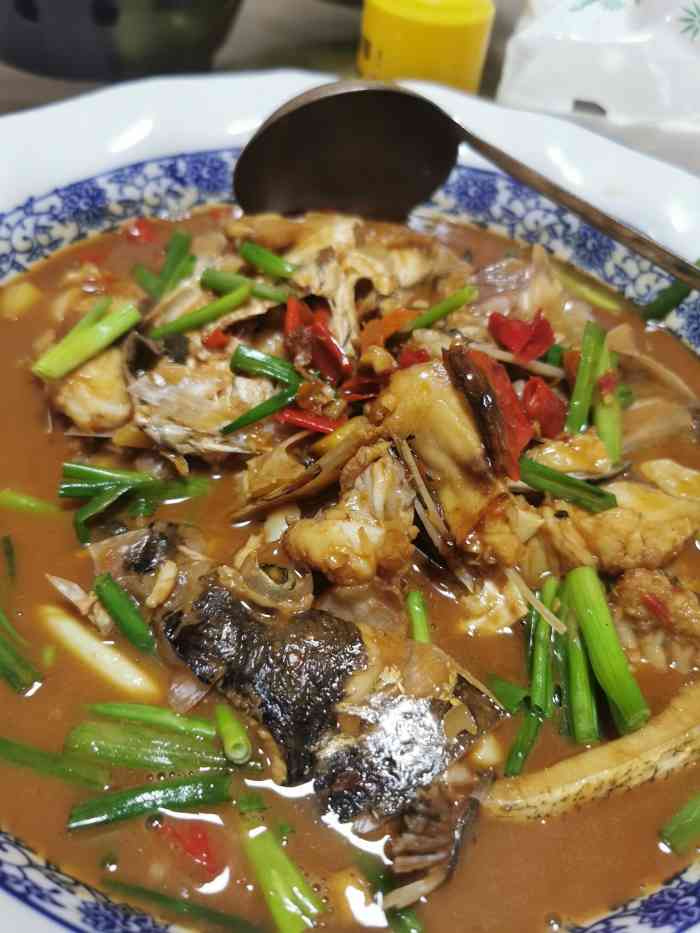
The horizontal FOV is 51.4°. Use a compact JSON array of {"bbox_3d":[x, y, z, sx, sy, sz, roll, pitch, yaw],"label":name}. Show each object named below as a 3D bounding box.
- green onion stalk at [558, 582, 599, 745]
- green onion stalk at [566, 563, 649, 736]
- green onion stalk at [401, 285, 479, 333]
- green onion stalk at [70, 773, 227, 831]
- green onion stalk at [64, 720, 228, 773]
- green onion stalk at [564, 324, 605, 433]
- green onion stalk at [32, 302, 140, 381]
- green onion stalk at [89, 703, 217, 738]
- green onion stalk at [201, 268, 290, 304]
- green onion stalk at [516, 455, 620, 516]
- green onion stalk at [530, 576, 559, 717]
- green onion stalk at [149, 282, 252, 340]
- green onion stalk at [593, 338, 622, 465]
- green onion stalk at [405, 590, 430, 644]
[{"bbox_3d":[0.064,0.054,0.206,0.007,0.006,0.046,7,54,-3],"label":"green onion stalk"},{"bbox_3d":[0.068,0.047,0.192,0.008,0.008,0.040,-9,69,-15],"label":"green onion stalk"},{"bbox_3d":[0.033,-0.056,0.260,0.039,0.005,0.005,-34,63,-29],"label":"green onion stalk"},{"bbox_3d":[-0.047,0.080,0.174,0.037,0.005,0.006,-9,51,-16],"label":"green onion stalk"},{"bbox_3d":[-0.048,0.068,0.174,0.038,0.006,0.009,7,51,-2],"label":"green onion stalk"},{"bbox_3d":[0.080,-0.031,0.250,0.006,0.006,0.048,16,60,5],"label":"green onion stalk"},{"bbox_3d":[-0.095,-0.046,0.264,0.010,0.009,0.043,36,58,21],"label":"green onion stalk"},{"bbox_3d":[-0.049,0.062,0.179,0.032,0.004,0.004,11,51,1],"label":"green onion stalk"},{"bbox_3d":[-0.041,-0.070,0.283,0.036,0.006,0.007,17,49,6],"label":"green onion stalk"},{"bbox_3d":[0.065,0.006,0.218,0.027,0.005,0.007,25,52,7],"label":"green onion stalk"},{"bbox_3d":[0.056,0.051,0.208,0.006,0.005,0.042,13,56,3],"label":"green onion stalk"},{"bbox_3d":[-0.051,-0.054,0.251,0.042,0.005,0.005,-35,63,-30],"label":"green onion stalk"},{"bbox_3d":[0.094,-0.025,0.263,0.008,0.007,0.055,9,59,-1],"label":"green onion stalk"},{"bbox_3d":[0.020,0.043,0.211,0.004,0.004,0.018,-4,60,-12],"label":"green onion stalk"}]

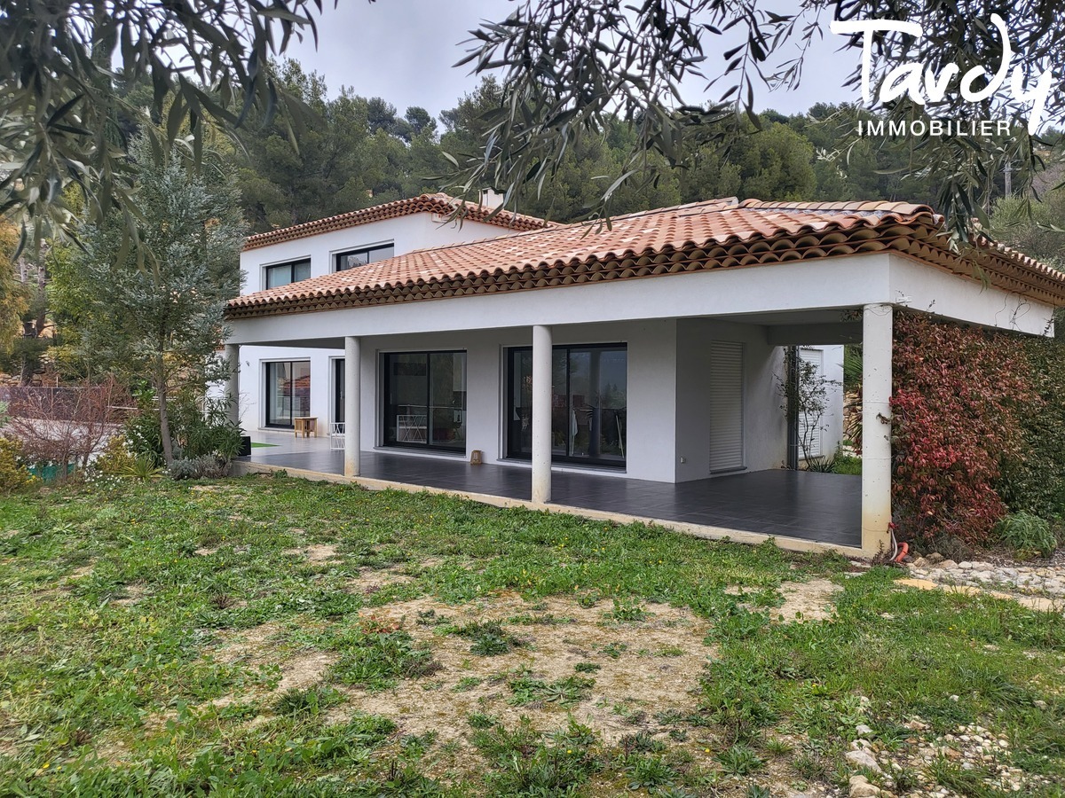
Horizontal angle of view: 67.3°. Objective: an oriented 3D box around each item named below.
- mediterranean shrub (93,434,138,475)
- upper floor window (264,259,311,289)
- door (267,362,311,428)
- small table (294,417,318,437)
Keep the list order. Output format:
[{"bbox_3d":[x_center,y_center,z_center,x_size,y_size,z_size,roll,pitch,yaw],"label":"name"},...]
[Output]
[{"bbox_3d":[-7.962,1.081,15.249,0.800,0.800,0.750,0,1,-28],"label":"mediterranean shrub"},{"bbox_3d":[-7.396,-3.596,24.374,2.740,1.100,0.150,1,1,43],"label":"upper floor window"},{"bbox_3d":[-7.415,-0.104,24.437,2.740,2.080,0.150,1,1,43],"label":"door"},{"bbox_3d":[-6.449,0.811,22.813,0.470,0.560,0.470,1,1,43],"label":"small table"}]

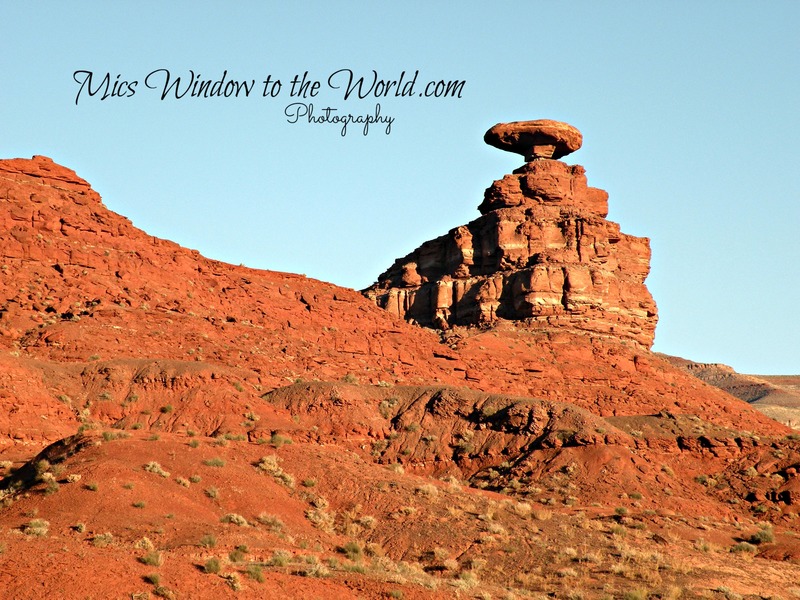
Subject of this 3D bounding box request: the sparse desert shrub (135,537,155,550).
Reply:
[{"bbox_3d":[-12.075,11.508,154.000,0.917,0.635,0.779,0,-4,0],"label":"sparse desert shrub"}]

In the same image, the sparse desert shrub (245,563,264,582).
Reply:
[{"bbox_3d":[-4.733,8.864,106.000,0.631,0.631,0.568,0,-2,0],"label":"sparse desert shrub"}]

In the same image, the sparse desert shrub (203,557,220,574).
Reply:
[{"bbox_3d":[-8.446,11.896,146.000,0.782,0.774,0.774,0,-4,0],"label":"sparse desert shrub"}]

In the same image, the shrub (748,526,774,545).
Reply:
[{"bbox_3d":[13.756,8.962,124.000,0.960,0.664,0.864,0,-2,0],"label":"shrub"}]

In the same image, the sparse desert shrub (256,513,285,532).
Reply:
[{"bbox_3d":[-4.610,7.921,116.000,0.967,0.691,0.870,0,-2,0],"label":"sparse desert shrub"}]

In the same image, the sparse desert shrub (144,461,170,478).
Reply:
[{"bbox_3d":[-9.565,6.658,128.000,1.067,0.686,0.960,0,-2,0],"label":"sparse desert shrub"}]

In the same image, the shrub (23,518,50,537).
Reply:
[{"bbox_3d":[-17.848,11.170,160.000,1.334,0.848,1.134,0,-4,0],"label":"shrub"}]

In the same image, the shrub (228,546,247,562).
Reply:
[{"bbox_3d":[-5.436,8.513,109.000,0.584,0.519,0.526,0,-2,0],"label":"shrub"}]

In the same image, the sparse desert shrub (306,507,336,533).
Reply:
[{"bbox_3d":[-4.047,11.317,168.000,1.500,1.287,1.287,0,-4,0],"label":"sparse desert shrub"}]

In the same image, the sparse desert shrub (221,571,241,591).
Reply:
[{"bbox_3d":[-5.358,8.898,103.000,0.613,0.552,0.552,0,-2,0],"label":"sparse desert shrub"}]

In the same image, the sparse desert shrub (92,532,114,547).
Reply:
[{"bbox_3d":[-14.194,11.466,156.000,1.022,0.643,0.868,0,-4,0],"label":"sparse desert shrub"}]

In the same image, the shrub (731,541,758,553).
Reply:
[{"bbox_3d":[12.686,9.078,120.000,1.000,0.429,0.900,0,-2,0],"label":"shrub"}]

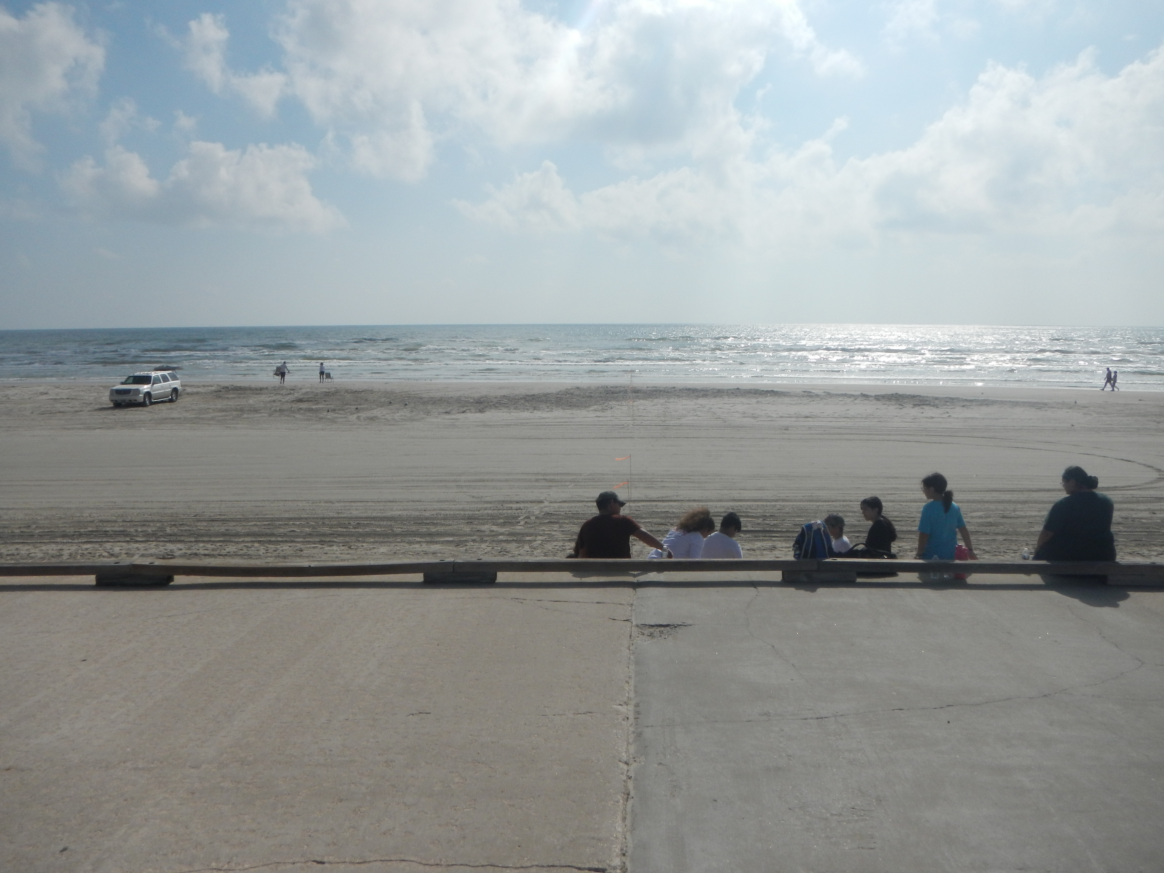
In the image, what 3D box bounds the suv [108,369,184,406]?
[{"bbox_3d":[-26.400,-2.890,57.100,2.000,1.930,5.050,1,7,4],"label":"suv"}]

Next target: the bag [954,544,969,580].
[{"bbox_3d":[3.407,1.122,8.450,0.130,0.310,0.120,0,7,0],"label":"bag"}]

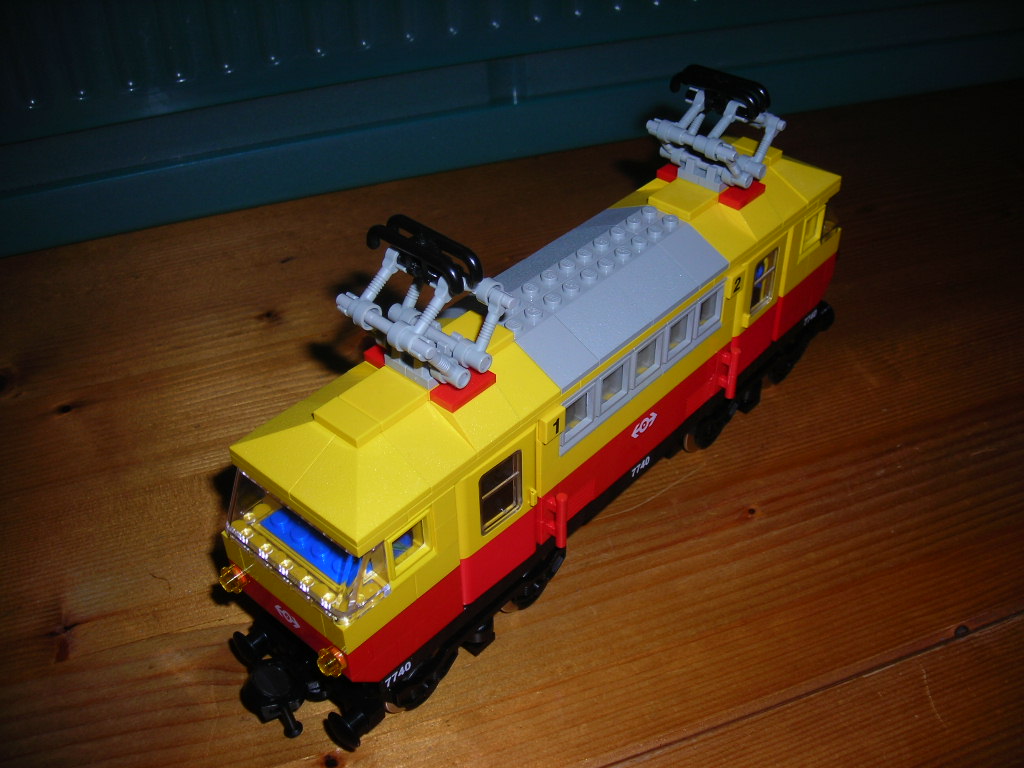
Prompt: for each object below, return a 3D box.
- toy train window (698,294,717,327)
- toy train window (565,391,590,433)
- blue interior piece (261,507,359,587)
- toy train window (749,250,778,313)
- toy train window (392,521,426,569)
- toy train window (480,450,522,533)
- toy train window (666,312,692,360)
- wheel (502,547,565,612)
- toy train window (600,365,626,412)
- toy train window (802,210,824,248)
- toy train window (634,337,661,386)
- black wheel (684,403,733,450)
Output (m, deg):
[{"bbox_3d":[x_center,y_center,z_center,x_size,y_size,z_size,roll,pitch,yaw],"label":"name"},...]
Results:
[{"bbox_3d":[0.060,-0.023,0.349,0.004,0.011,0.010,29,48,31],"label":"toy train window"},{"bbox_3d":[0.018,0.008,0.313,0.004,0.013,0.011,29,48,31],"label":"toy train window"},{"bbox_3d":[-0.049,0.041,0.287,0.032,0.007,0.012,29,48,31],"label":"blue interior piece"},{"bbox_3d":[0.082,-0.034,0.368,0.003,0.021,0.015,29,48,31],"label":"toy train window"},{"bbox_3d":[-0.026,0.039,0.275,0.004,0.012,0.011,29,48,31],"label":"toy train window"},{"bbox_3d":[-0.003,0.028,0.294,0.003,0.020,0.016,29,48,31],"label":"toy train window"},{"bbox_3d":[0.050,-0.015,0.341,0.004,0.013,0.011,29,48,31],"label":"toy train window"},{"bbox_3d":[0.007,0.061,0.342,0.008,0.018,0.019,29,48,31],"label":"wheel"},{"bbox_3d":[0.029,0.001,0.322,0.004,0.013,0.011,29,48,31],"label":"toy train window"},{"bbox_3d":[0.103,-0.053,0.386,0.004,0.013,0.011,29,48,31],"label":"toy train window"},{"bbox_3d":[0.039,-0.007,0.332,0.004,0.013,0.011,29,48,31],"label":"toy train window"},{"bbox_3d":[0.070,0.015,0.396,0.008,0.018,0.019,29,48,31],"label":"black wheel"}]

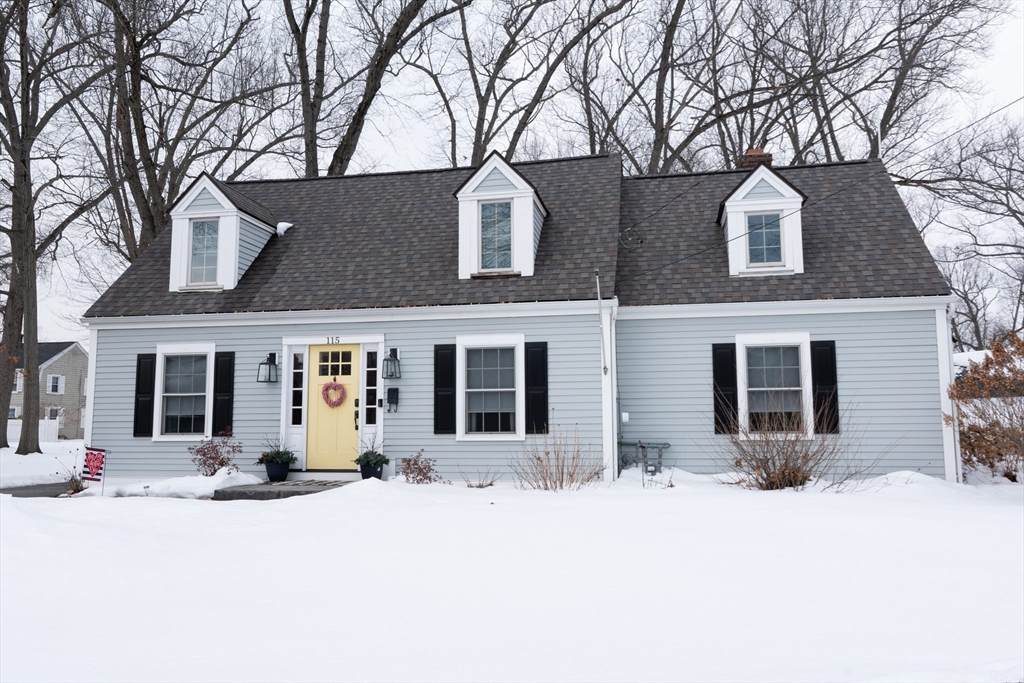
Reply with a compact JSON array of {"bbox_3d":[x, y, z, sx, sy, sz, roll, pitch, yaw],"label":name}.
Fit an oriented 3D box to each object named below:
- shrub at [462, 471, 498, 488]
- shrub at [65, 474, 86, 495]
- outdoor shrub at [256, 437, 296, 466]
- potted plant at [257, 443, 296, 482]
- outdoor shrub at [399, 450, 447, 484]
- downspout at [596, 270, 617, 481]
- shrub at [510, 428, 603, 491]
[{"bbox_3d":[-0.450,1.970,10.965,0.526,0.253,0.420,-1,-6,10],"label":"shrub"},{"bbox_3d":[-6.478,2.126,11.400,0.310,0.300,0.300,-1,-6,10],"label":"shrub"},{"bbox_3d":[-3.727,1.749,12.157,0.610,0.455,0.560,-1,-6,10],"label":"outdoor shrub"},{"bbox_3d":[-3.721,1.916,12.138,0.610,0.633,0.560,-1,-6,10],"label":"potted plant"},{"bbox_3d":[-1.334,1.881,11.445,0.710,0.508,0.600,-1,-6,10],"label":"outdoor shrub"},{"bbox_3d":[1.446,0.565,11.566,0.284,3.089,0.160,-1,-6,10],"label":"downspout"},{"bbox_3d":[0.620,1.658,10.699,1.290,0.827,1.050,-1,-6,10],"label":"shrub"}]

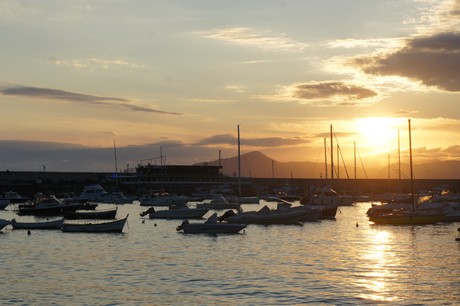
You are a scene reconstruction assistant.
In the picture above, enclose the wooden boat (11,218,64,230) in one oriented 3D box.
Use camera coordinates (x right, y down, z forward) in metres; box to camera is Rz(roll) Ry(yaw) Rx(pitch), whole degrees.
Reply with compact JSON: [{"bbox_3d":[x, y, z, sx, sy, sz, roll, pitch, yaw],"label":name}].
[{"bbox_3d":[-15.587,5.793,85.000,4.200,0.950,1.600,0,-1,5],"label":"wooden boat"}]

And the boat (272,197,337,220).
[{"bbox_3d":[7.368,5.509,103.000,6.300,2.100,2.300,0,-1,8],"label":"boat"}]

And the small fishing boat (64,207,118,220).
[{"bbox_3d":[-13.635,5.927,103.000,5.100,1.250,1.800,0,-1,8],"label":"small fishing boat"}]

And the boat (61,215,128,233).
[{"bbox_3d":[-10.288,5.394,80.000,5.000,1.400,1.800,0,-1,10],"label":"boat"}]

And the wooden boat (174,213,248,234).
[{"bbox_3d":[-1.366,5.319,79.000,5.100,1.550,1.950,0,-1,8],"label":"wooden boat"}]

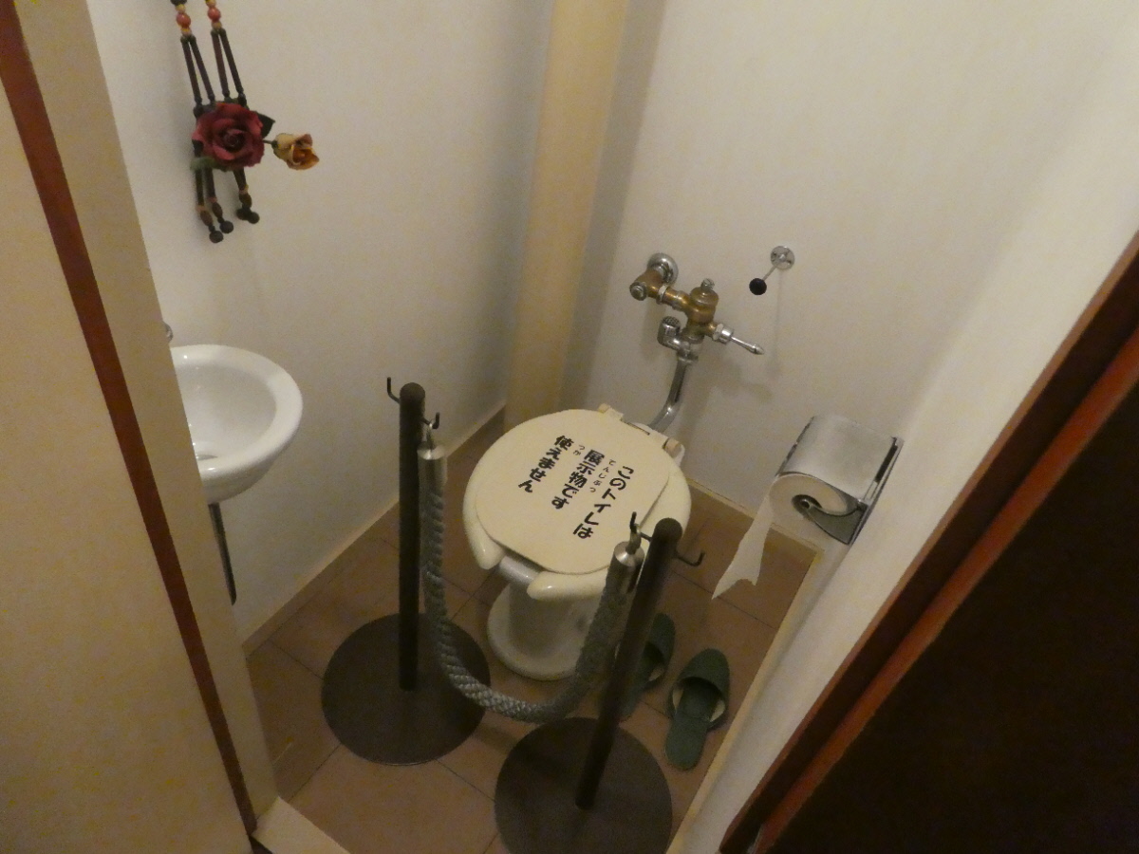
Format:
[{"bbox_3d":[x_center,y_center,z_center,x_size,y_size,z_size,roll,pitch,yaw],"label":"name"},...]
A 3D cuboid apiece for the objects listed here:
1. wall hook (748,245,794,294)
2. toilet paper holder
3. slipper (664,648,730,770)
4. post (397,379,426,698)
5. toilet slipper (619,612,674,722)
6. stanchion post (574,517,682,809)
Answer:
[{"bbox_3d":[0.366,-0.282,1.438,0.049,0.053,0.138,27,43,19],"label":"wall hook"},{"bbox_3d":[0.299,0.054,0.896,0.098,0.084,0.135,27,43,19],"label":"toilet paper holder"},{"bbox_3d":[0.240,0.491,1.423,0.095,0.061,0.253,17,40,8],"label":"slipper"},{"bbox_3d":[-0.240,0.203,1.185,0.029,0.663,0.029,27,43,19],"label":"post"},{"bbox_3d":[0.136,0.431,1.472,0.095,0.061,0.253,21,41,13],"label":"toilet slipper"},{"bbox_3d":[0.068,0.356,1.070,0.029,0.663,0.029,27,43,19],"label":"stanchion post"}]

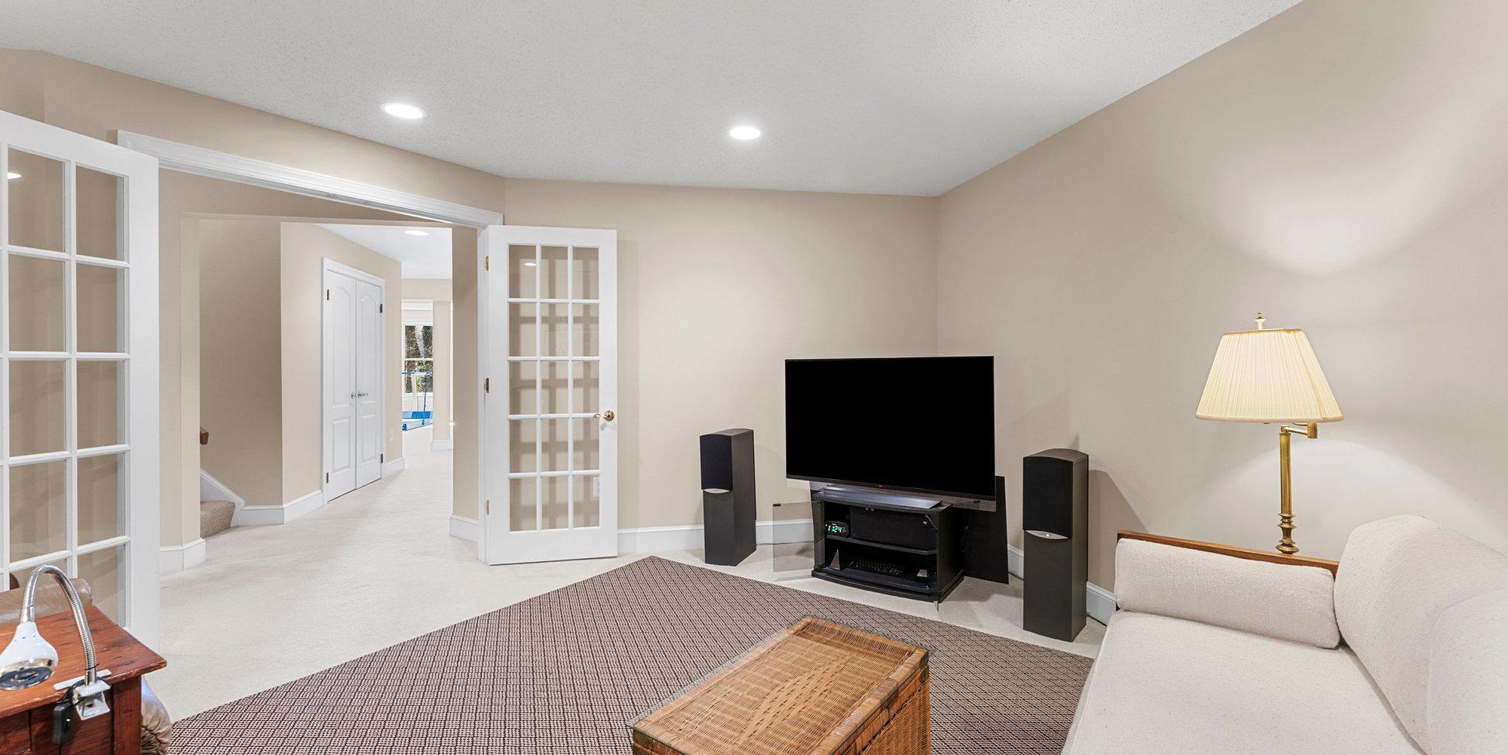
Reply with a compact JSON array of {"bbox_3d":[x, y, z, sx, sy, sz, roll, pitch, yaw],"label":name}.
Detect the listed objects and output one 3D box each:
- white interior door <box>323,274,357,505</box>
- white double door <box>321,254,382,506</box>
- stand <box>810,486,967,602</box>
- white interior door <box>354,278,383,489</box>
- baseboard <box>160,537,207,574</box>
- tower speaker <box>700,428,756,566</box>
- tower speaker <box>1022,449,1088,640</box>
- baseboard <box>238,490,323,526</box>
[{"bbox_3d":[-3.866,0.085,5.449,0.050,2.040,0.590,0,1,-11],"label":"white interior door"},{"bbox_3d":[-3.926,0.035,5.735,0.100,2.150,1.240,0,1,-11],"label":"white double door"},{"bbox_3d":[0.747,0.910,3.333,0.730,0.465,0.460,1,1,33],"label":"stand"},{"bbox_3d":[-3.976,0.075,6.011,0.050,2.040,0.560,0,1,-11],"label":"white interior door"},{"bbox_3d":[-3.486,1.078,3.583,0.140,0.145,0.220,0,1,-12],"label":"baseboard"},{"bbox_3d":[-0.149,0.738,3.710,0.205,0.800,0.340,0,1,20],"label":"tower speaker"},{"bbox_3d":[1.392,0.753,2.709,0.205,0.800,0.280,1,1,39],"label":"tower speaker"},{"bbox_3d":[-3.816,1.058,4.779,0.310,0.140,0.650,0,1,-12],"label":"baseboard"}]

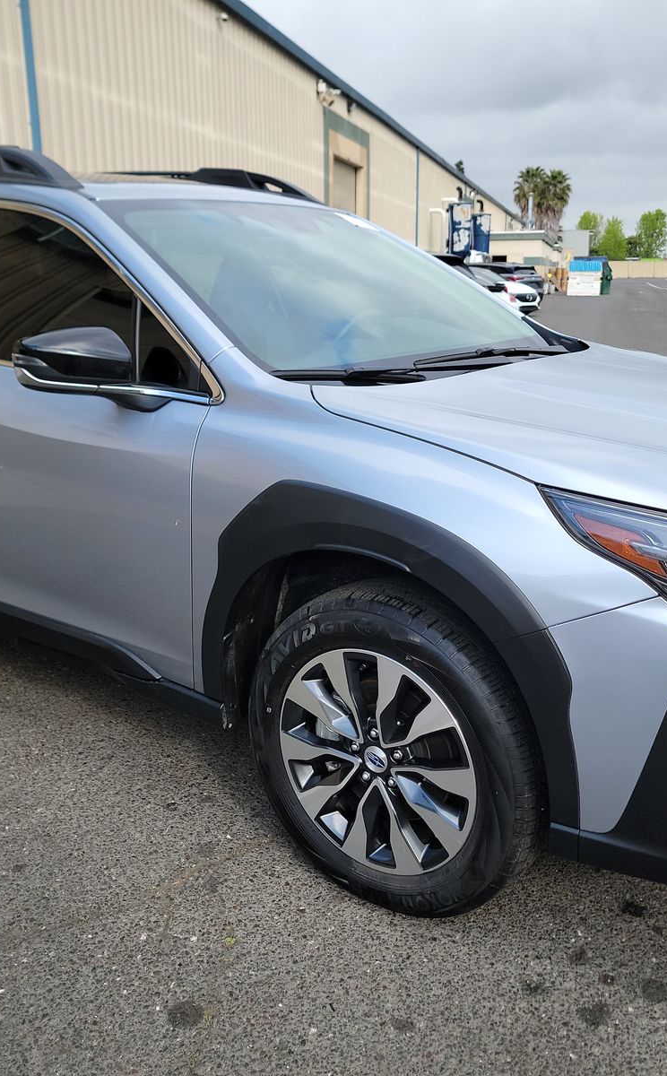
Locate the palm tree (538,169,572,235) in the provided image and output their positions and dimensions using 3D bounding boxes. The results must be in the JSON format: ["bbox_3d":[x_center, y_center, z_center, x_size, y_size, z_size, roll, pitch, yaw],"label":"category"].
[{"bbox_3d":[23.676,-33.510,106.504,3.700,11.352,3.700,0,15,0],"label":"palm tree"}]

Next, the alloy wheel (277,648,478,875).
[{"bbox_3d":[0.133,0.466,2.192,0.495,0.495,0.190,12,19,34],"label":"alloy wheel"}]

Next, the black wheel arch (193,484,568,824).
[{"bbox_3d":[0.097,0.191,2.006,0.920,0.595,0.130,11,19,34],"label":"black wheel arch"}]

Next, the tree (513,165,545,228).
[{"bbox_3d":[21.072,-33.615,106.524,3.500,11.503,3.500,0,15,0],"label":"tree"}]

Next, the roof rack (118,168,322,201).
[{"bbox_3d":[-0.781,-1.407,4.040,1.800,0.135,0.110,11,20,33],"label":"roof rack"}]

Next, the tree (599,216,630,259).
[{"bbox_3d":[39.798,-41.286,141.096,4.300,8.271,4.300,0,15,0],"label":"tree"}]

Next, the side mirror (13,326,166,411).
[{"bbox_3d":[-0.555,-0.400,2.303,0.200,0.190,0.250,12,19,33],"label":"side mirror"}]

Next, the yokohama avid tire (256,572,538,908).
[{"bbox_3d":[0.142,0.461,2.204,0.725,0.725,0.235,12,19,34],"label":"yokohama avid tire"}]

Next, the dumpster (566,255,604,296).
[{"bbox_3d":[12.569,-13.035,49.800,1.850,1.780,1.450,4,16,13],"label":"dumpster"}]

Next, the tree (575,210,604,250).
[{"bbox_3d":[34.758,-39.914,135.000,3.950,9.490,3.950,4,16,13],"label":"tree"}]

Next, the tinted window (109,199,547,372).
[{"bbox_3d":[0.053,-0.765,2.901,0.900,0.110,1.480,41,33,20],"label":"tinted window"}]

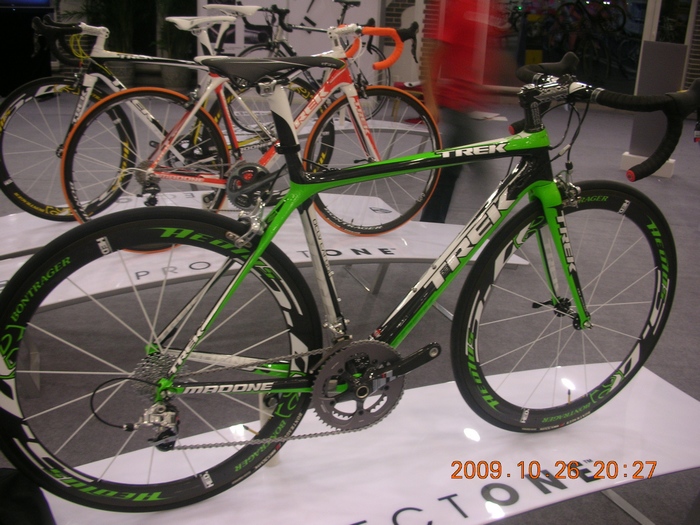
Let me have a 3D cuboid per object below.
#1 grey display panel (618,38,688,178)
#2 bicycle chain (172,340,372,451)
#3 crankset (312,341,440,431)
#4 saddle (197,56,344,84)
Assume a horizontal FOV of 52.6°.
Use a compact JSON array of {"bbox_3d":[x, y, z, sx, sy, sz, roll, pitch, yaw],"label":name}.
[{"bbox_3d":[2.644,-1.308,6.114,0.420,1.140,0.150,11,23,19],"label":"grey display panel"},{"bbox_3d":[-0.130,0.285,1.476,0.520,0.215,0.030,-6,21,-20],"label":"bicycle chain"},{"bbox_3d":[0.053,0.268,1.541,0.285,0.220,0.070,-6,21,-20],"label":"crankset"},{"bbox_3d":[-0.139,-0.352,1.295,0.275,0.060,0.140,-6,21,-20],"label":"saddle"}]

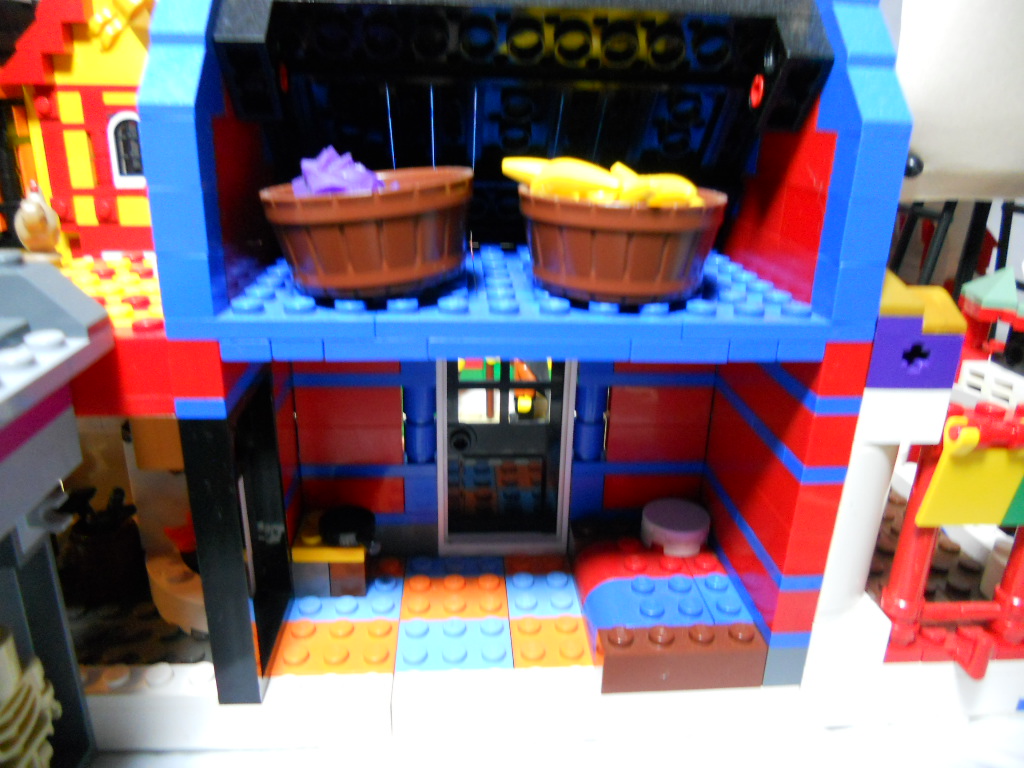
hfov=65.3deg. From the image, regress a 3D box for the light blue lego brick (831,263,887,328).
[{"bbox_3d":[0.055,-0.016,0.131,0.008,0.010,0.008,0,21,-5],"label":"light blue lego brick"}]

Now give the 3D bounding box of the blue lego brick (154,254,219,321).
[{"bbox_3d":[-0.049,-0.016,0.123,0.008,0.010,0.008,0,21,-4],"label":"blue lego brick"}]

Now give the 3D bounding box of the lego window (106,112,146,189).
[{"bbox_3d":[-0.133,-0.082,0.280,0.016,0.026,0.008,3,21,2],"label":"lego window"}]

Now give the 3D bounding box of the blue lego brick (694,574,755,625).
[{"bbox_3d":[0.044,0.049,0.168,0.008,0.011,0.016,0,21,-4],"label":"blue lego brick"}]

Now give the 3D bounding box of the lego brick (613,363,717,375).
[{"bbox_3d":[0.035,-0.009,0.184,0.024,0.010,0.008,0,21,-4],"label":"lego brick"}]

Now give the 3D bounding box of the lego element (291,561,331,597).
[{"bbox_3d":[-0.045,0.041,0.181,0.008,0.010,0.010,0,21,-4],"label":"lego element"}]

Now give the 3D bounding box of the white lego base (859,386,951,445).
[{"bbox_3d":[0.066,0.004,0.140,0.016,0.010,0.009,0,21,-5],"label":"white lego base"}]

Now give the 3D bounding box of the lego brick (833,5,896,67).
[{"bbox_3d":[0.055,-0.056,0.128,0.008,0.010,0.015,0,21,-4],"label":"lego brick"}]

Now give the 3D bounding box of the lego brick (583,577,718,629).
[{"bbox_3d":[0.028,0.048,0.166,0.024,0.011,0.016,0,21,-4],"label":"lego brick"}]

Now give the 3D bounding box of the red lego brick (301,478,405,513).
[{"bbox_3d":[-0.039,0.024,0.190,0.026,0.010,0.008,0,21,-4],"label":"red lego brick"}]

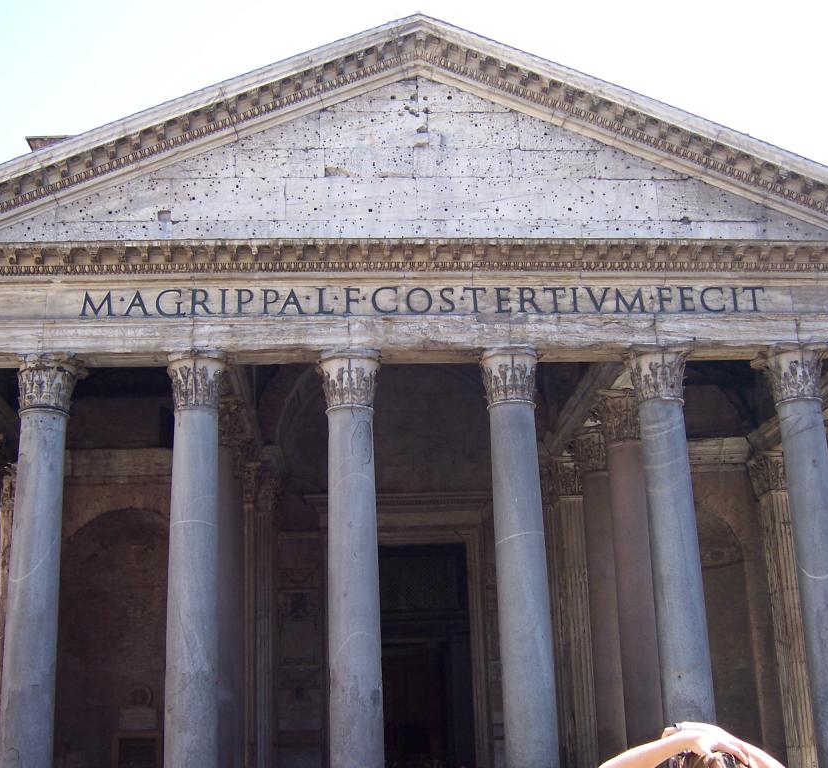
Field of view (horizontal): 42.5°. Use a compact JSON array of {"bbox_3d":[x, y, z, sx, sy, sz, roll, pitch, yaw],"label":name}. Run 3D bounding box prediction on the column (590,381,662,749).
[{"bbox_3d":[7.263,7.125,34.033,2.050,14.100,2.050,-1,-18,-4],"label":"column"}]

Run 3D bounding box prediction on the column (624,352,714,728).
[{"bbox_3d":[7.497,5.805,30.114,2.050,14.100,2.050,-1,-18,-4],"label":"column"}]

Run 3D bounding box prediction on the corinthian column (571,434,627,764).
[{"bbox_3d":[7.019,8.468,38.027,2.050,14.100,2.050,-1,-18,-4],"label":"corinthian column"}]

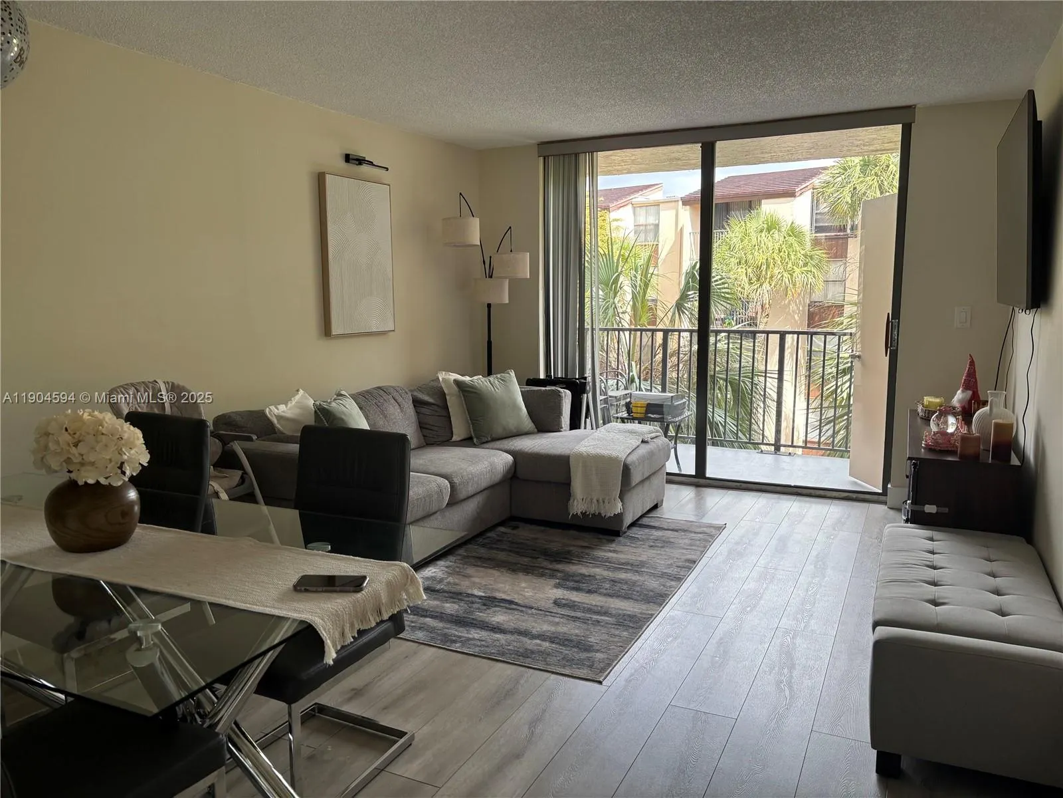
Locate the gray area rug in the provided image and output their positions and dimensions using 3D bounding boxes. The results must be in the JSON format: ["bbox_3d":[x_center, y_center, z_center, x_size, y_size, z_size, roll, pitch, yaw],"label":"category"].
[{"bbox_3d":[0.027,0.842,4.167,1.530,0.012,2.120,3,9,26],"label":"gray area rug"}]

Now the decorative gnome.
[{"bbox_3d":[2.540,-0.075,4.662,0.155,0.360,0.155,-3,8,-19],"label":"decorative gnome"}]

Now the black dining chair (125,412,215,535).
[{"bbox_3d":[-1.400,0.582,2.682,0.440,0.970,0.580,3,9,26],"label":"black dining chair"}]

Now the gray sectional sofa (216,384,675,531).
[{"bbox_3d":[-0.367,0.390,4.471,1.640,0.830,2.320,3,9,26],"label":"gray sectional sofa"}]

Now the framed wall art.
[{"bbox_3d":[-1.035,-0.852,4.817,0.050,0.918,0.605,3,9,26],"label":"framed wall art"}]

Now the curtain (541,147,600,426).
[{"bbox_3d":[0.290,-0.586,5.838,0.430,2.330,0.110,3,9,26],"label":"curtain"}]

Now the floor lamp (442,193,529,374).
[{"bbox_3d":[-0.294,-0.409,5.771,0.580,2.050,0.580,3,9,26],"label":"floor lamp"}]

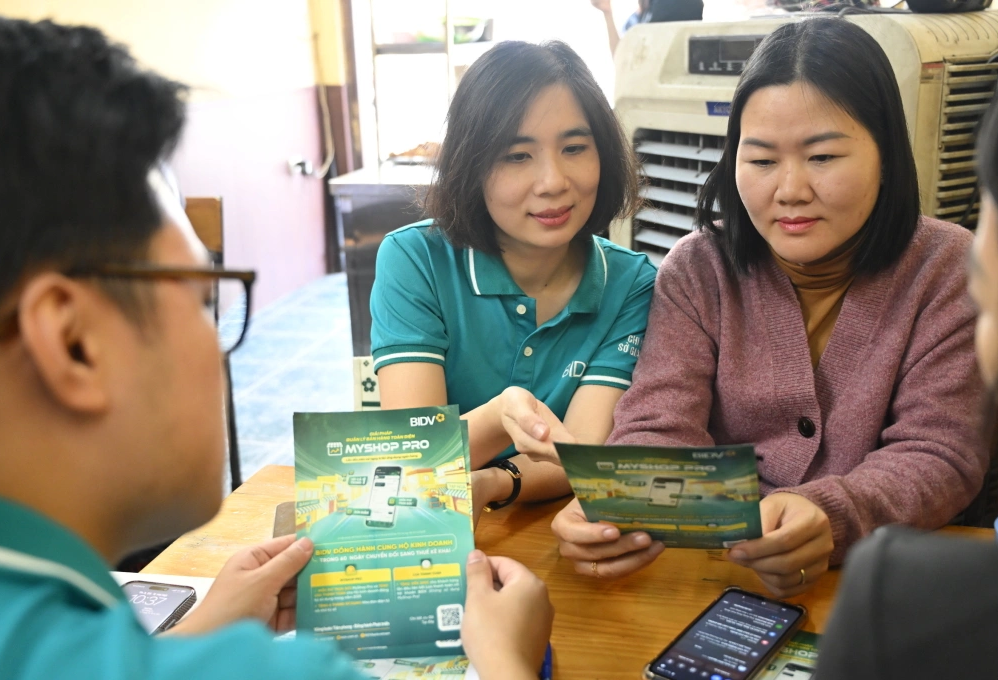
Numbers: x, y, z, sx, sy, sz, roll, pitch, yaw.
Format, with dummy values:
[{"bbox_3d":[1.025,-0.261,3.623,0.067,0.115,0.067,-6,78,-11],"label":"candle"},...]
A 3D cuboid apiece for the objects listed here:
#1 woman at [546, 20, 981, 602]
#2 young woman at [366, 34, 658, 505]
[{"bbox_3d":[0.348,0.267,1.257,0.490,1.260,0.700,2,16,17],"label":"woman"},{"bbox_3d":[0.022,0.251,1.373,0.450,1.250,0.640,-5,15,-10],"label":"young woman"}]

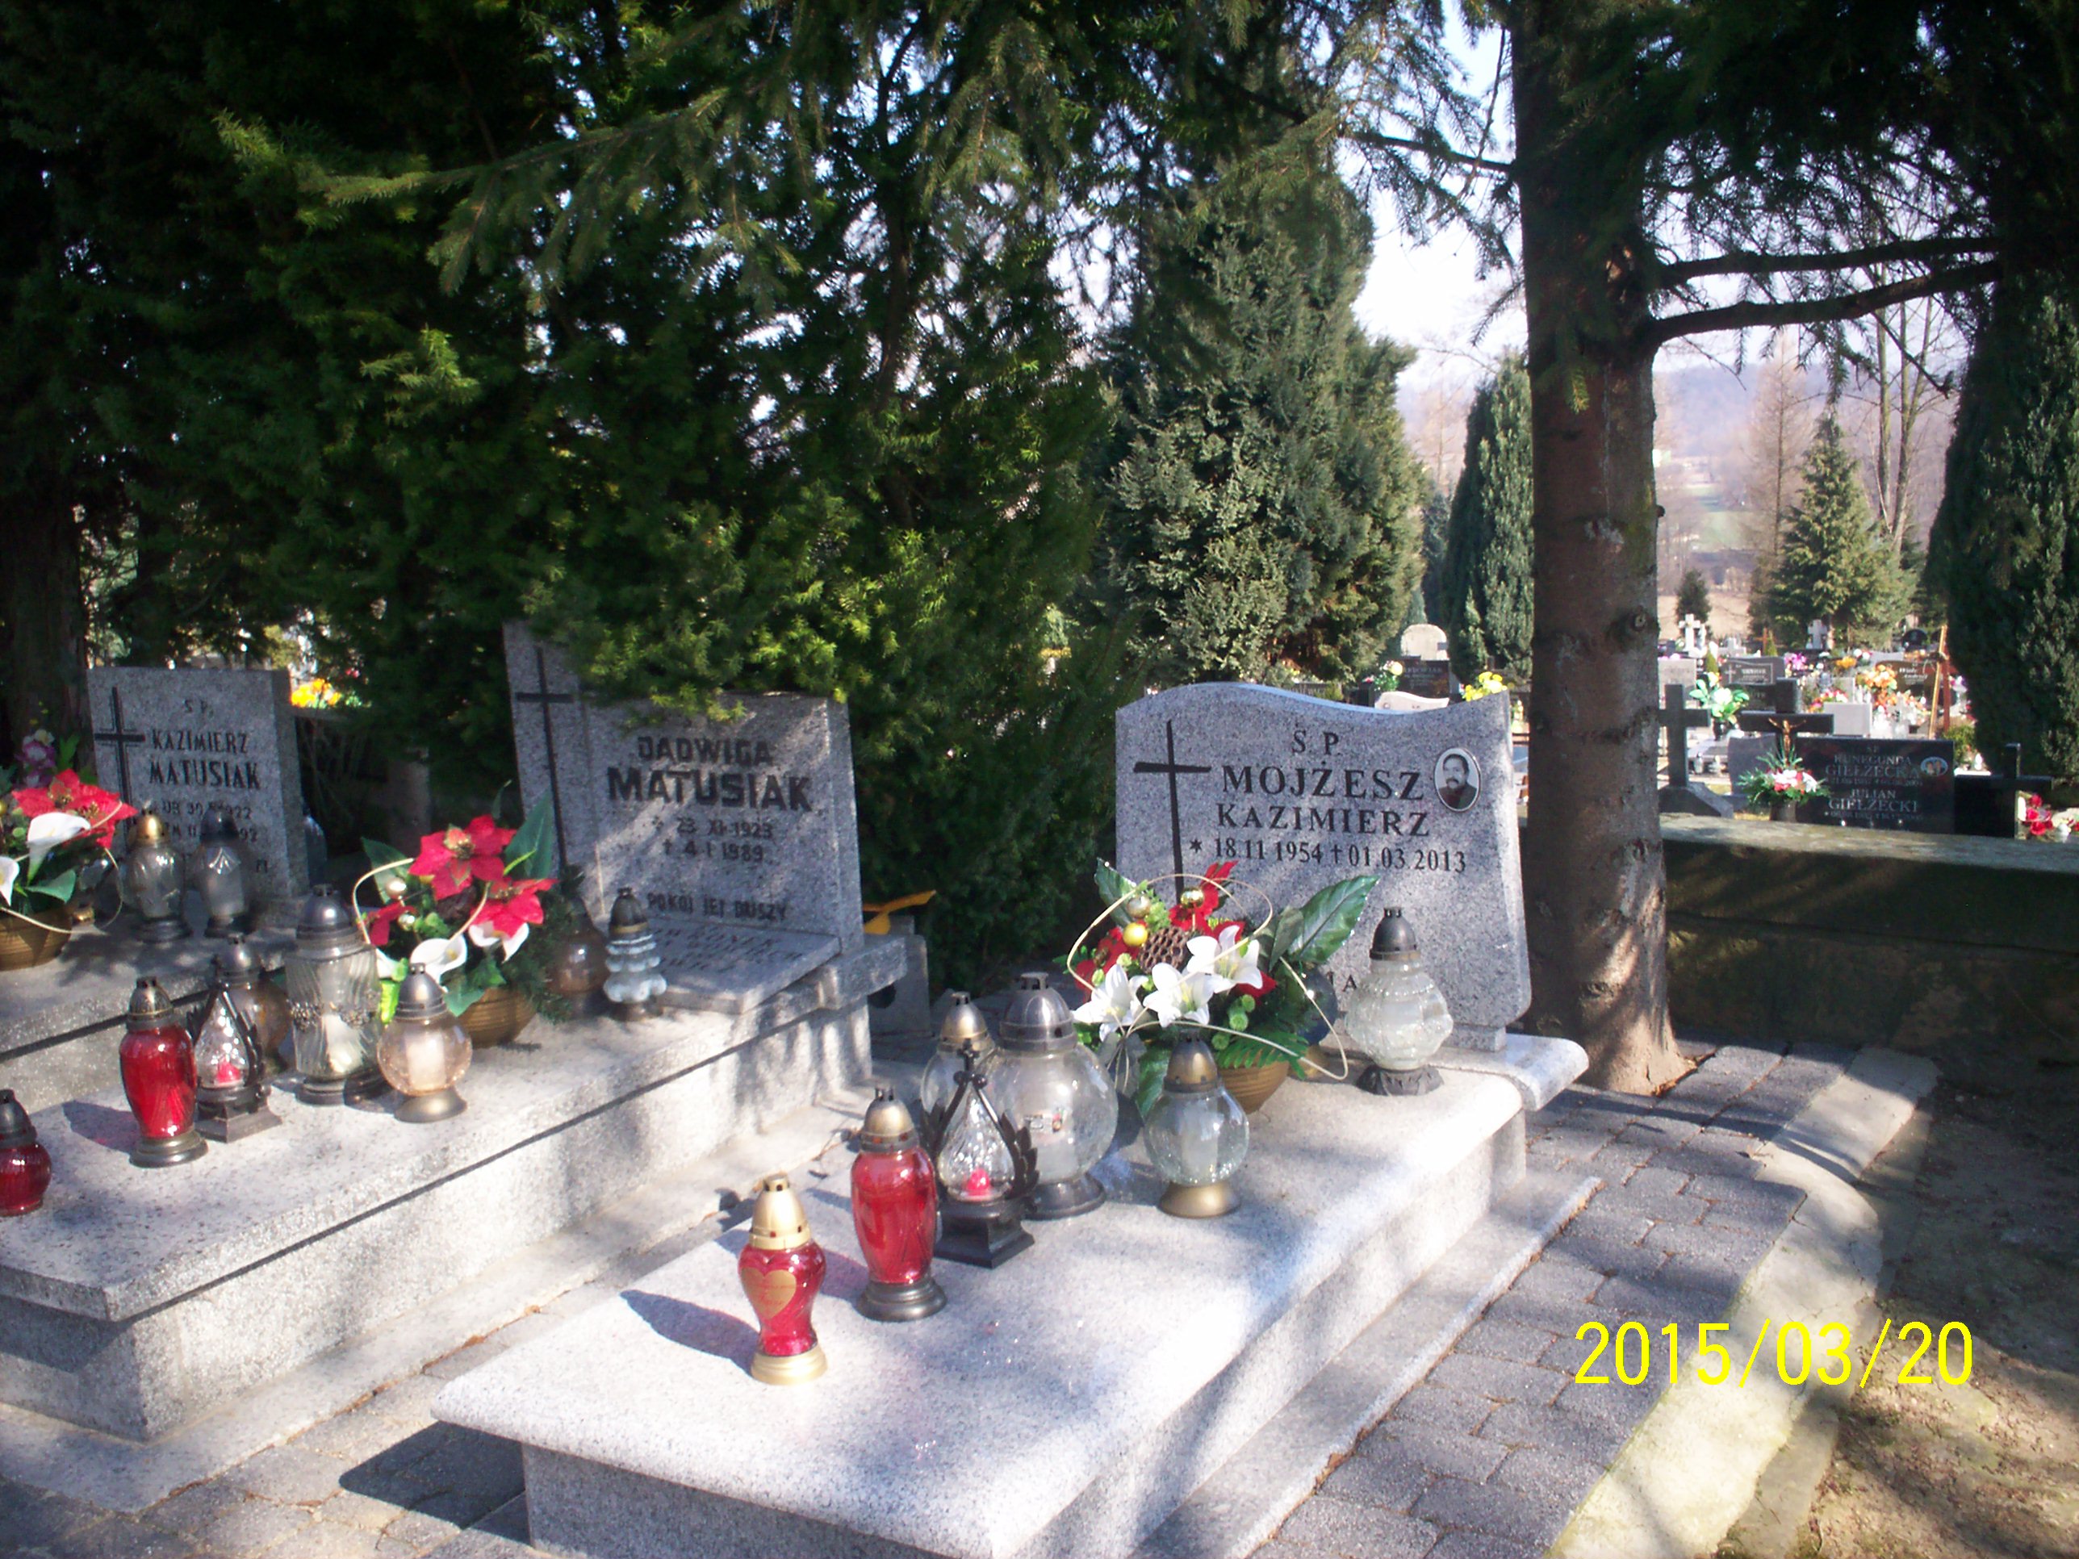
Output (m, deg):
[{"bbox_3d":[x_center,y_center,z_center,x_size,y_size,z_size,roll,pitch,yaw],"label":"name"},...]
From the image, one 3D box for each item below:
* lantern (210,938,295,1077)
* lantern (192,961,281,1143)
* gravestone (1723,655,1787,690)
[{"bbox_3d":[-1.521,0.427,4.157,0.166,0.263,0.166,2,10,31],"label":"lantern"},{"bbox_3d":[-1.421,0.458,3.765,0.195,0.315,0.125,2,11,31],"label":"lantern"},{"bbox_3d":[9.265,-1.336,28.000,0.820,0.600,0.150,1,8,31],"label":"gravestone"}]

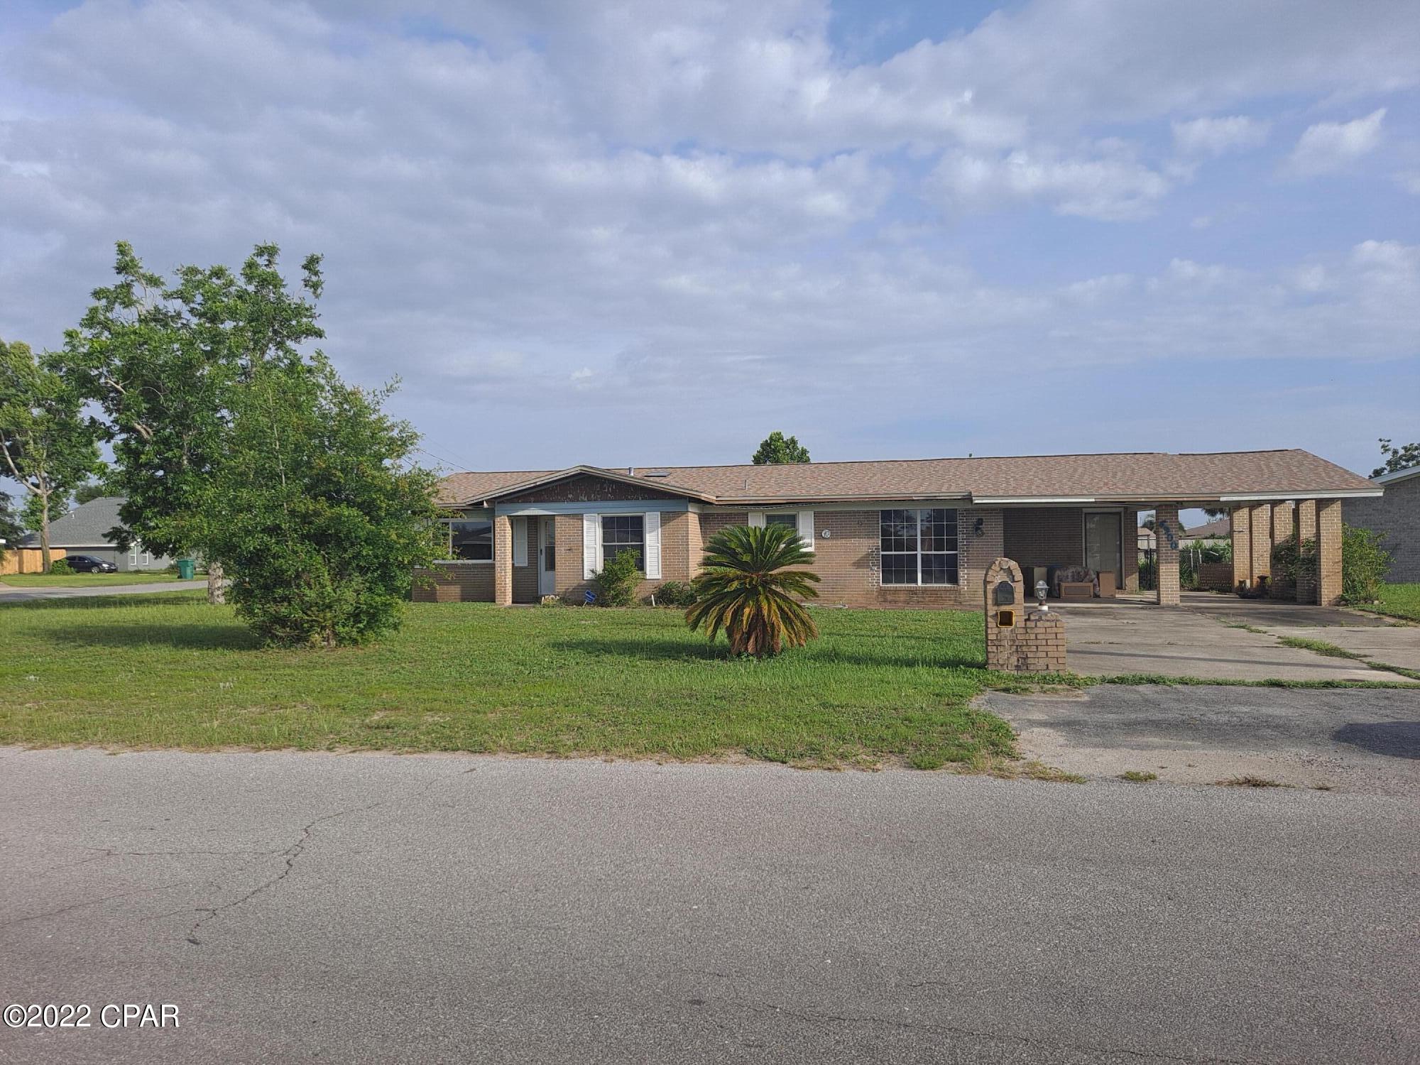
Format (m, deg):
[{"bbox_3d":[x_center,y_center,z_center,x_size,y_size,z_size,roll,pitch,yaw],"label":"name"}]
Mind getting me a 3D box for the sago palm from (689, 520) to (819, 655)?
[{"bbox_3d":[0.570,0.760,13.350,1.720,1.720,1.700,-1,-1,12],"label":"sago palm"}]

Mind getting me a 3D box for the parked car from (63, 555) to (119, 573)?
[{"bbox_3d":[-47.200,2.450,78.000,4.600,1.460,1.800,-1,-1,9],"label":"parked car"}]

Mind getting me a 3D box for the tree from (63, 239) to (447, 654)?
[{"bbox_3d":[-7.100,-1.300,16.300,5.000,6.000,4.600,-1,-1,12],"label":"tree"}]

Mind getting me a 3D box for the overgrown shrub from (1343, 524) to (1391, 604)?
[{"bbox_3d":[14.200,0.690,22.400,1.300,1.700,1.350,-1,-1,12],"label":"overgrown shrub"}]

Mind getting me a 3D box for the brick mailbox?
[{"bbox_3d":[3.530,0.913,11.450,0.810,1.260,0.450,-1,-1,12],"label":"brick mailbox"}]

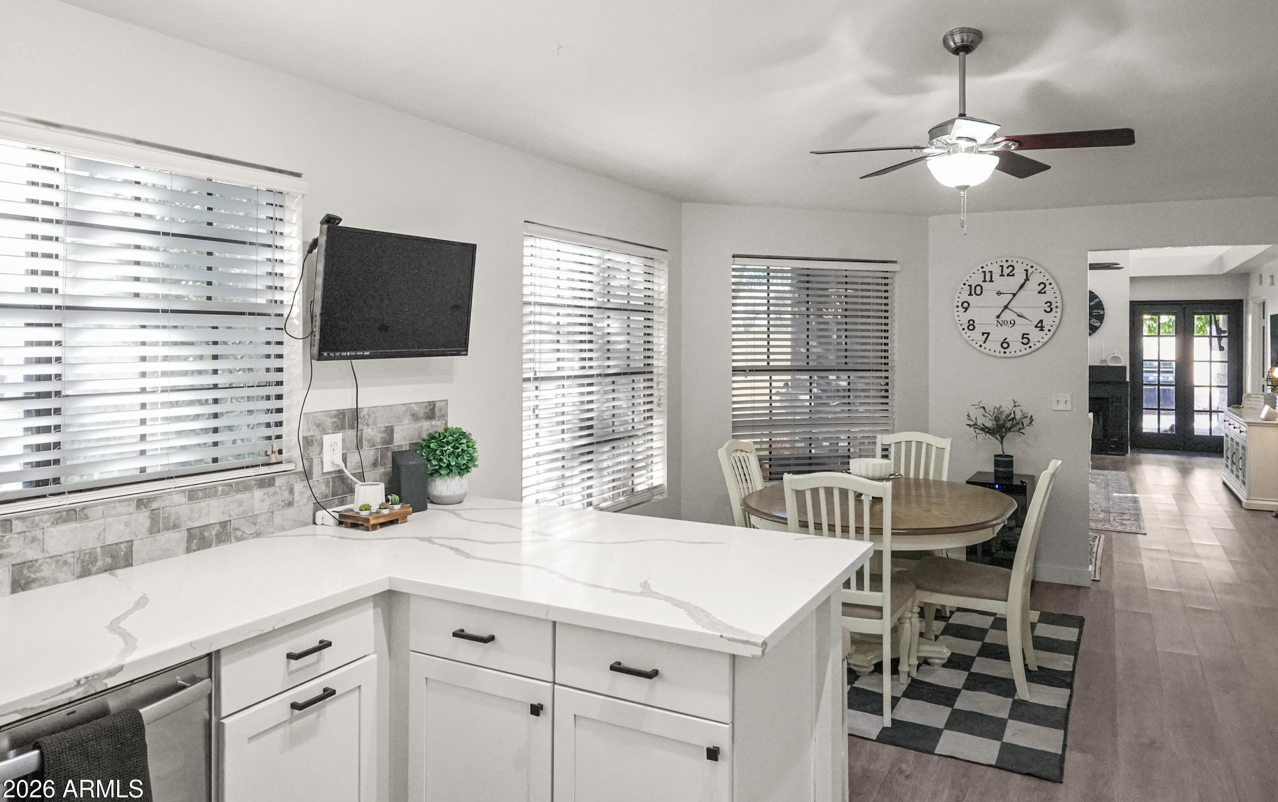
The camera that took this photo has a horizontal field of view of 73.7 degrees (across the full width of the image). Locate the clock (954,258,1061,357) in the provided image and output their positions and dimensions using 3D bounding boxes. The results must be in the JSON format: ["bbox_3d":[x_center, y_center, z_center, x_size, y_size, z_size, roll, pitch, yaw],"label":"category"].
[{"bbox_3d":[2.430,-0.619,5.620,0.655,0.655,0.040,2,4,26],"label":"clock"}]

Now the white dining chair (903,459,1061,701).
[{"bbox_3d":[1.620,0.779,4.010,0.570,1.010,0.470,2,4,30],"label":"white dining chair"}]

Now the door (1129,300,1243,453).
[{"bbox_3d":[7.575,-0.341,11.840,1.330,2.130,0.100,2,4,26],"label":"door"}]

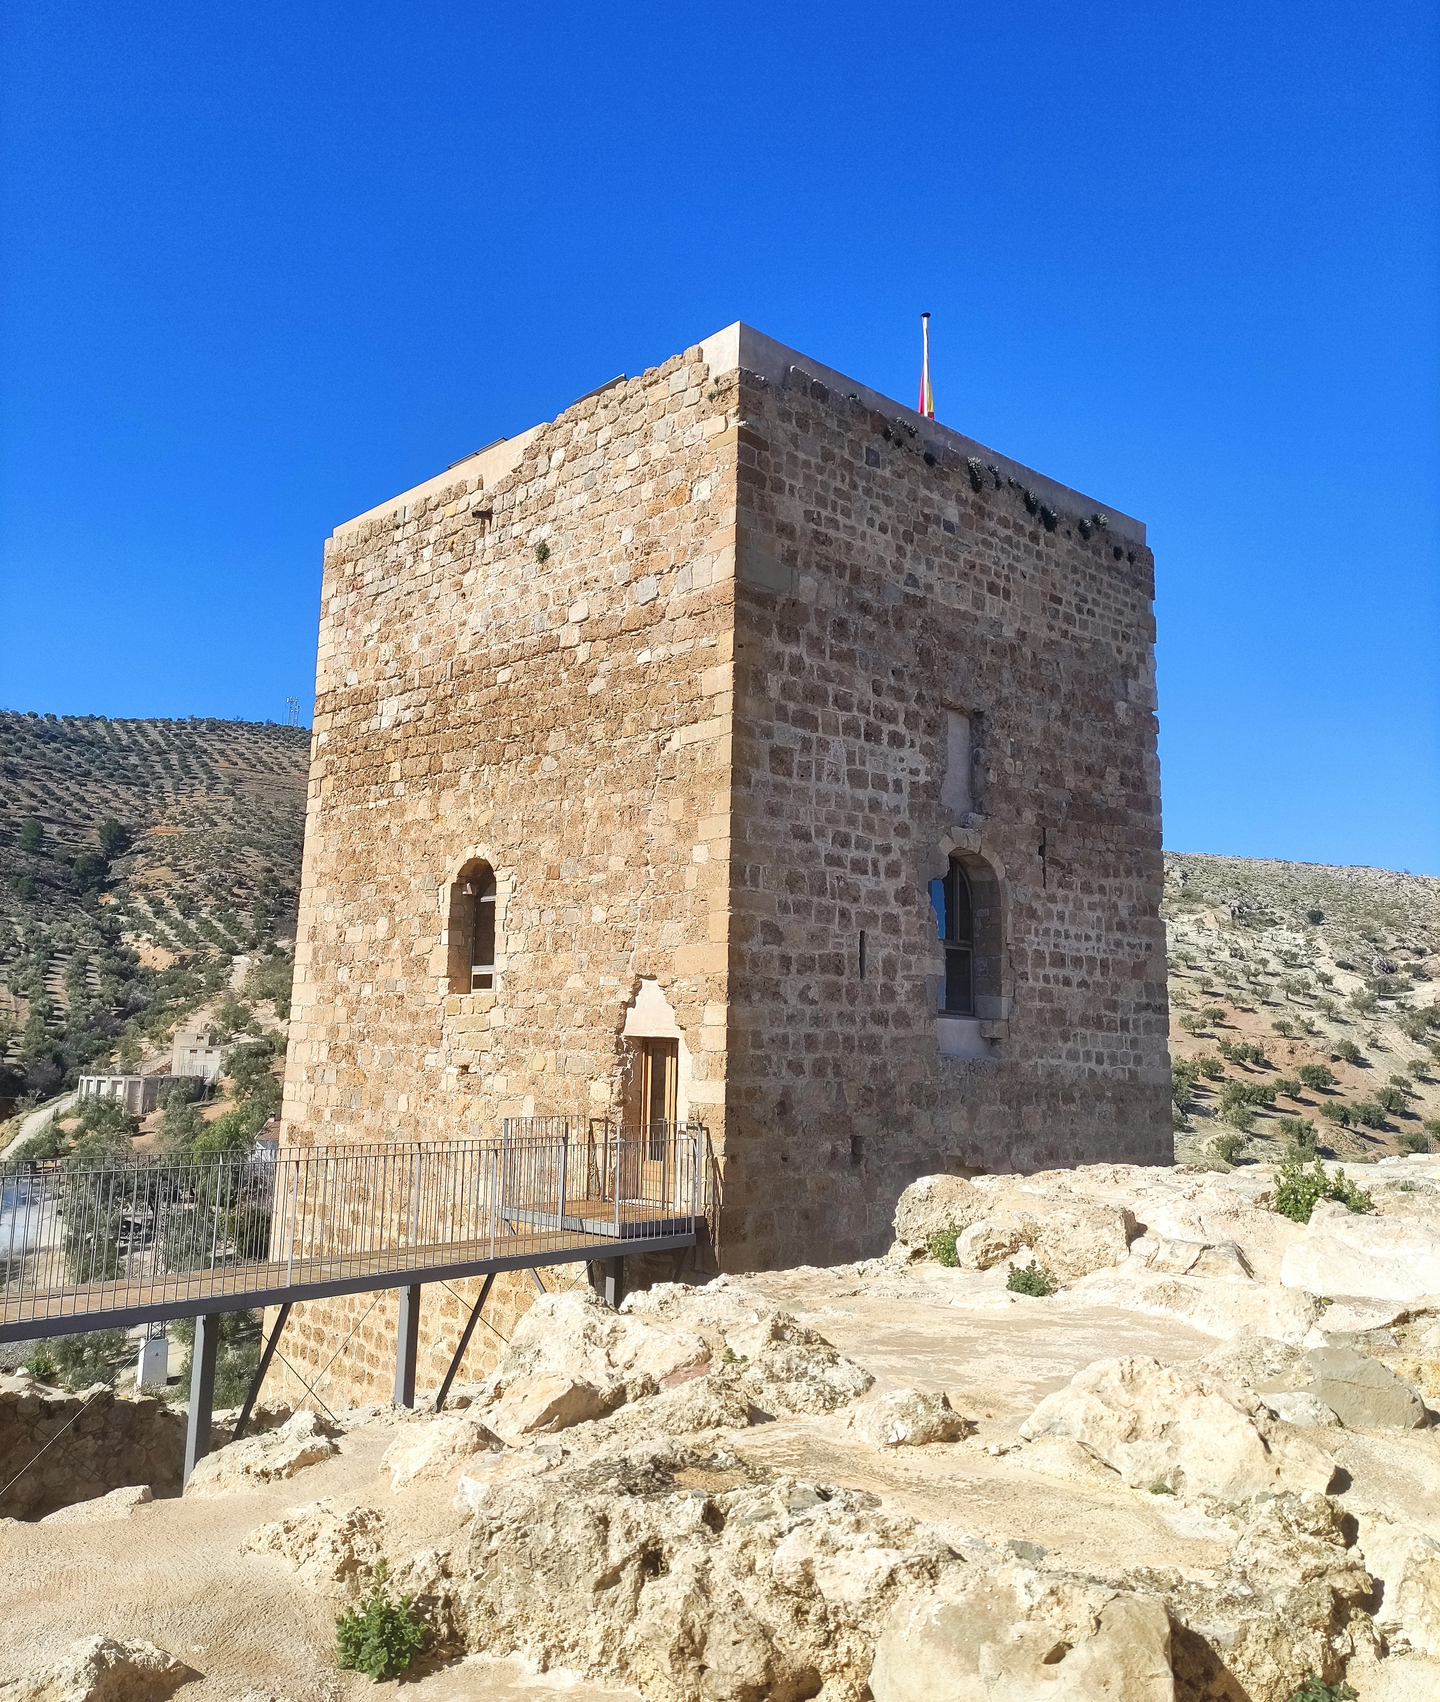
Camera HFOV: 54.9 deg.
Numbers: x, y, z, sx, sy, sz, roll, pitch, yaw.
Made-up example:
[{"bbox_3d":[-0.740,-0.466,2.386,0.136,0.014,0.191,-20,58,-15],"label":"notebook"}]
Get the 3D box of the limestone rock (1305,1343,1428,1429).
[{"bbox_3d":[3.379,2.796,7.242,0.634,0.400,0.500,-3,-11,24],"label":"limestone rock"}]

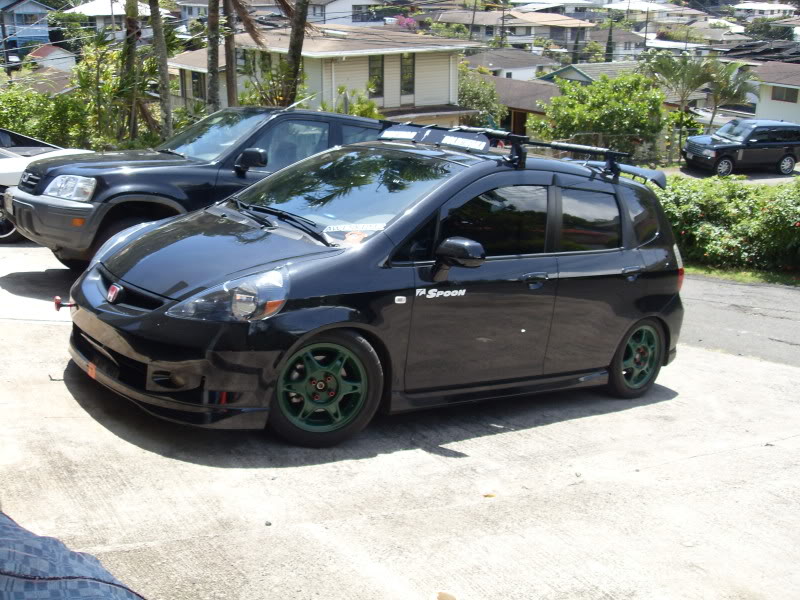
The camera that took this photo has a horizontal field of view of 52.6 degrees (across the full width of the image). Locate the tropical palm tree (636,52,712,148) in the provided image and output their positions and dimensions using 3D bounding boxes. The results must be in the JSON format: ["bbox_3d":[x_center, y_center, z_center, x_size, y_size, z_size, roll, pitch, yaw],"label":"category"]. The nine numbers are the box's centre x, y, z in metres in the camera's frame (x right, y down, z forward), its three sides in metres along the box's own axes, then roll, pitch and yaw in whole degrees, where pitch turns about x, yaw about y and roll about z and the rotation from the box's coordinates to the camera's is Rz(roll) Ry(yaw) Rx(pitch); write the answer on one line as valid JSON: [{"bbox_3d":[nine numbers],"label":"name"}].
[{"bbox_3d":[9.502,-6.802,28.000,2.200,3.600,2.200,1,18,0],"label":"tropical palm tree"}]

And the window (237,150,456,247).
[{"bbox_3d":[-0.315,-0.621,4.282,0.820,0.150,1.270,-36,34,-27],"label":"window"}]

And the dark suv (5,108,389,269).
[{"bbox_3d":[-1.207,-0.988,7.605,4.450,1.675,1.750,0,13,-36],"label":"dark suv"}]

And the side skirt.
[{"bbox_3d":[0.601,0.483,4.486,1.730,0.125,0.110,-1,14,-40],"label":"side skirt"}]

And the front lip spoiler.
[{"bbox_3d":[-1.274,0.309,3.932,0.520,0.160,1.640,-1,14,-40],"label":"front lip spoiler"}]

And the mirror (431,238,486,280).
[{"bbox_3d":[0.274,-0.199,3.866,0.140,0.170,0.195,-1,14,-40],"label":"mirror"}]

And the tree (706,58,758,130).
[{"bbox_3d":[13.154,-7.497,32.000,2.200,3.900,2.100,6,15,21],"label":"tree"}]

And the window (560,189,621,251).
[{"bbox_3d":[1.097,-0.462,4.710,0.580,0.386,0.050,-1,-3,-40],"label":"window"}]

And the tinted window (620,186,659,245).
[{"bbox_3d":[1.481,-0.493,4.965,0.070,0.370,0.430,2,2,43],"label":"tinted window"}]

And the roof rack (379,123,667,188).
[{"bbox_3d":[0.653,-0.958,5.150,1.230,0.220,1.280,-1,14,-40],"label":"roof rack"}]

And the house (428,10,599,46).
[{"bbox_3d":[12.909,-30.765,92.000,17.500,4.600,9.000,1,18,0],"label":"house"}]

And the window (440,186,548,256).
[{"bbox_3d":[0.503,-0.432,4.227,0.810,0.450,0.050,-1,-1,-40],"label":"window"}]

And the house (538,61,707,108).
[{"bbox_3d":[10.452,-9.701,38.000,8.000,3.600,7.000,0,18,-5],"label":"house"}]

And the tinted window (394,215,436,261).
[{"bbox_3d":[0.088,-0.296,3.742,0.290,0.250,0.050,-1,0,-36],"label":"tinted window"}]

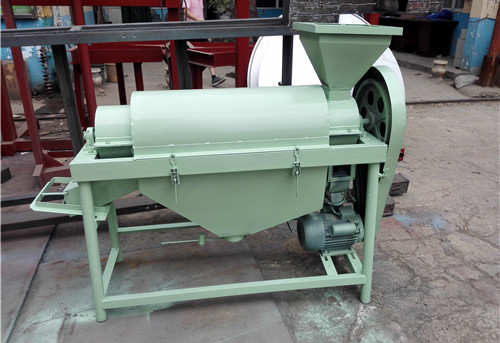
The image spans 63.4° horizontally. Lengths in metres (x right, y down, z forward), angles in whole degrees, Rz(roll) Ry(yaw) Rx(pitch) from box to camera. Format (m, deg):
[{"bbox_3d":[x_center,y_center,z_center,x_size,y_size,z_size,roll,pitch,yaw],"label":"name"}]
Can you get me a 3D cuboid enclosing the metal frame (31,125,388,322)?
[{"bbox_3d":[-0.189,0.222,2.008,1.508,0.786,0.520,-4,20,-8],"label":"metal frame"}]

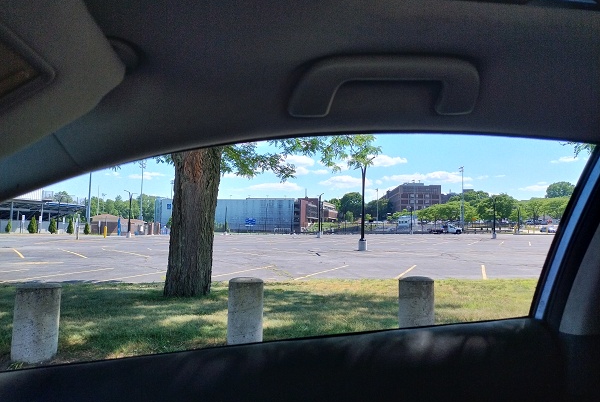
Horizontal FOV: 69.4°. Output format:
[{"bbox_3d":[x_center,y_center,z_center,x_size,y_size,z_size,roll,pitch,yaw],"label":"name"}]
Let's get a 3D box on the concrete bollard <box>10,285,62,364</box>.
[{"bbox_3d":[-2.223,1.017,3.669,0.330,0.610,0.330,1,-3,-13],"label":"concrete bollard"}]

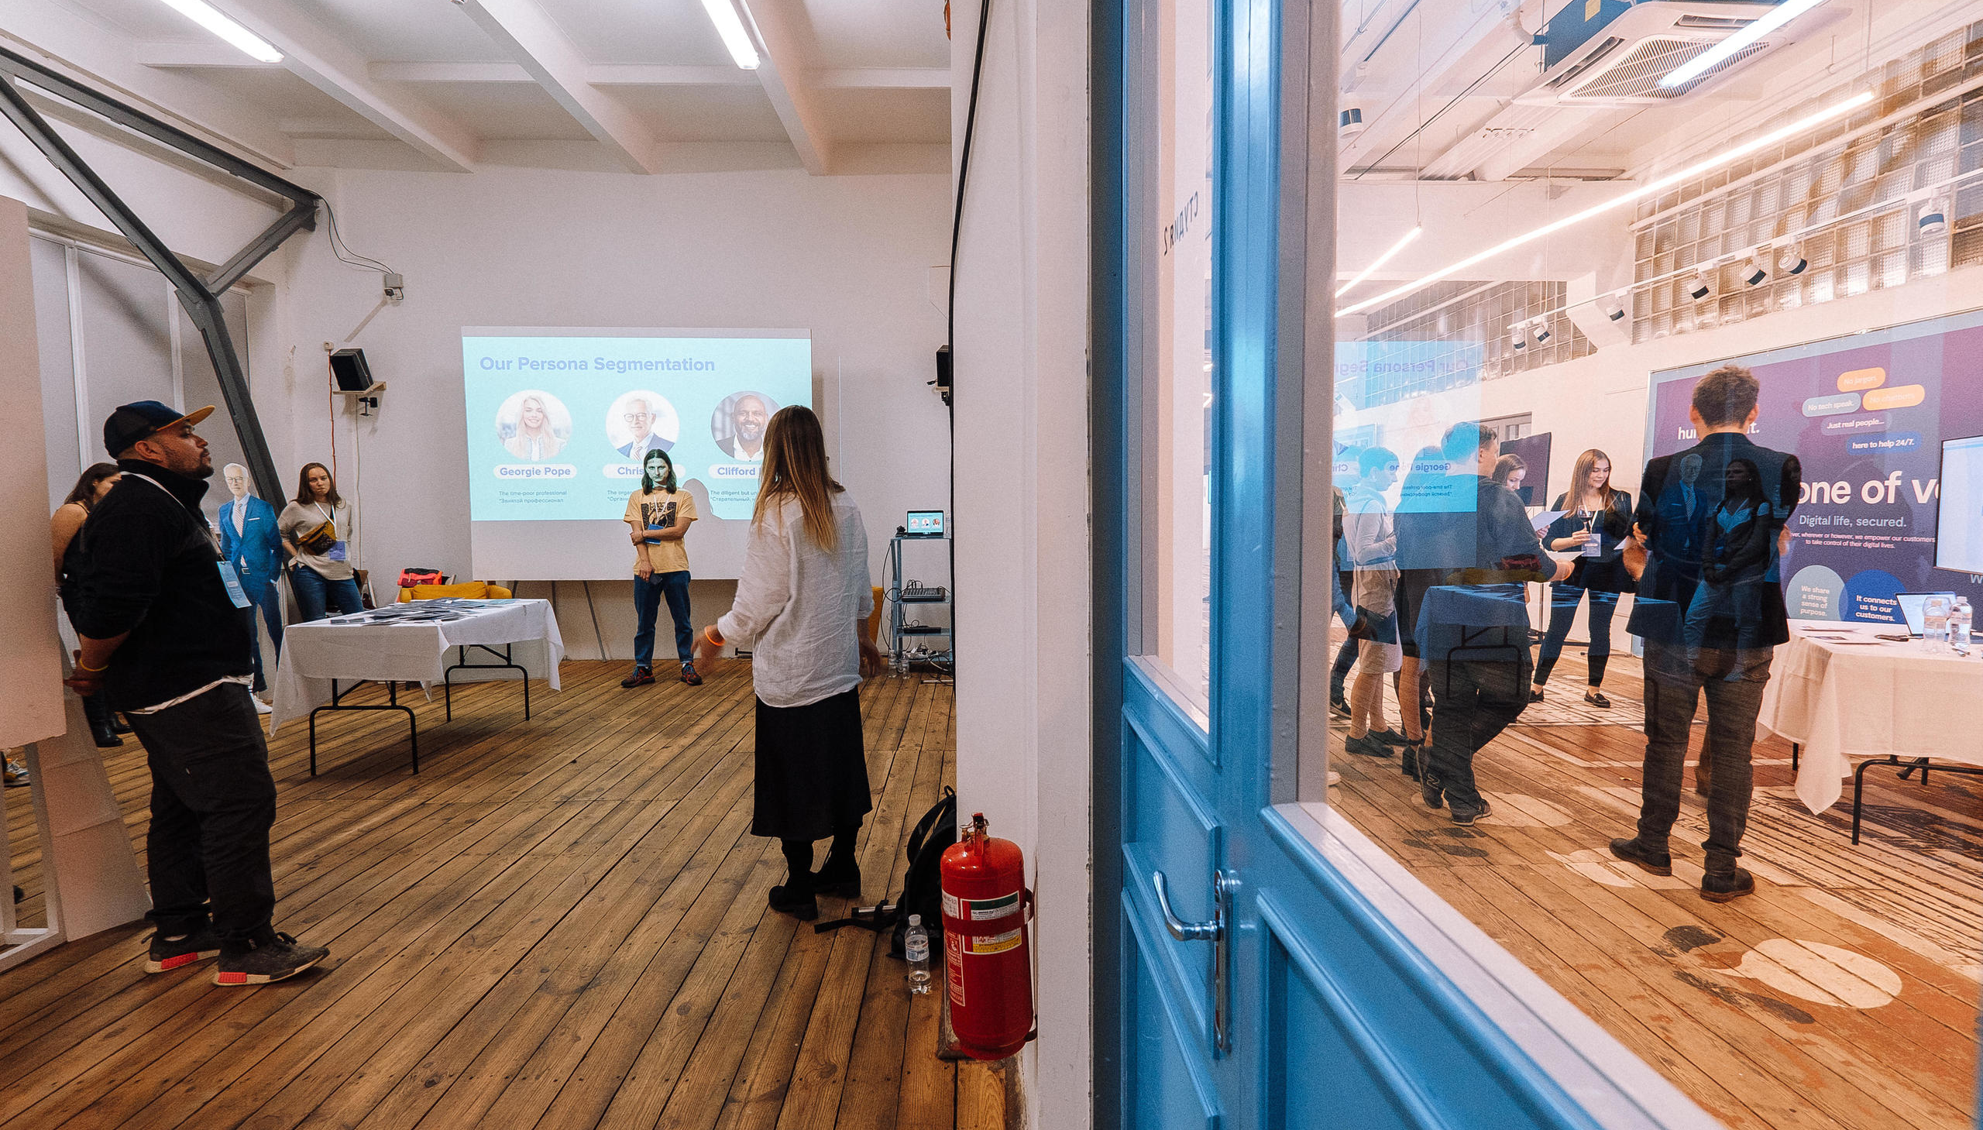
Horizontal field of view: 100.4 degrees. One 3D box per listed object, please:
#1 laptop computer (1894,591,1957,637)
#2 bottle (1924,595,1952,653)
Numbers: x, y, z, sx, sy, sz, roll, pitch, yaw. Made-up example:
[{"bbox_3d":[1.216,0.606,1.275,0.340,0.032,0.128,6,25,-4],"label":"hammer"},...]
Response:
[{"bbox_3d":[4.201,0.221,3.554,0.310,0.190,0.270,-1,4,-5],"label":"laptop computer"},{"bbox_3d":[3.708,0.230,3.229,0.066,0.220,0.066,0,4,0],"label":"bottle"}]

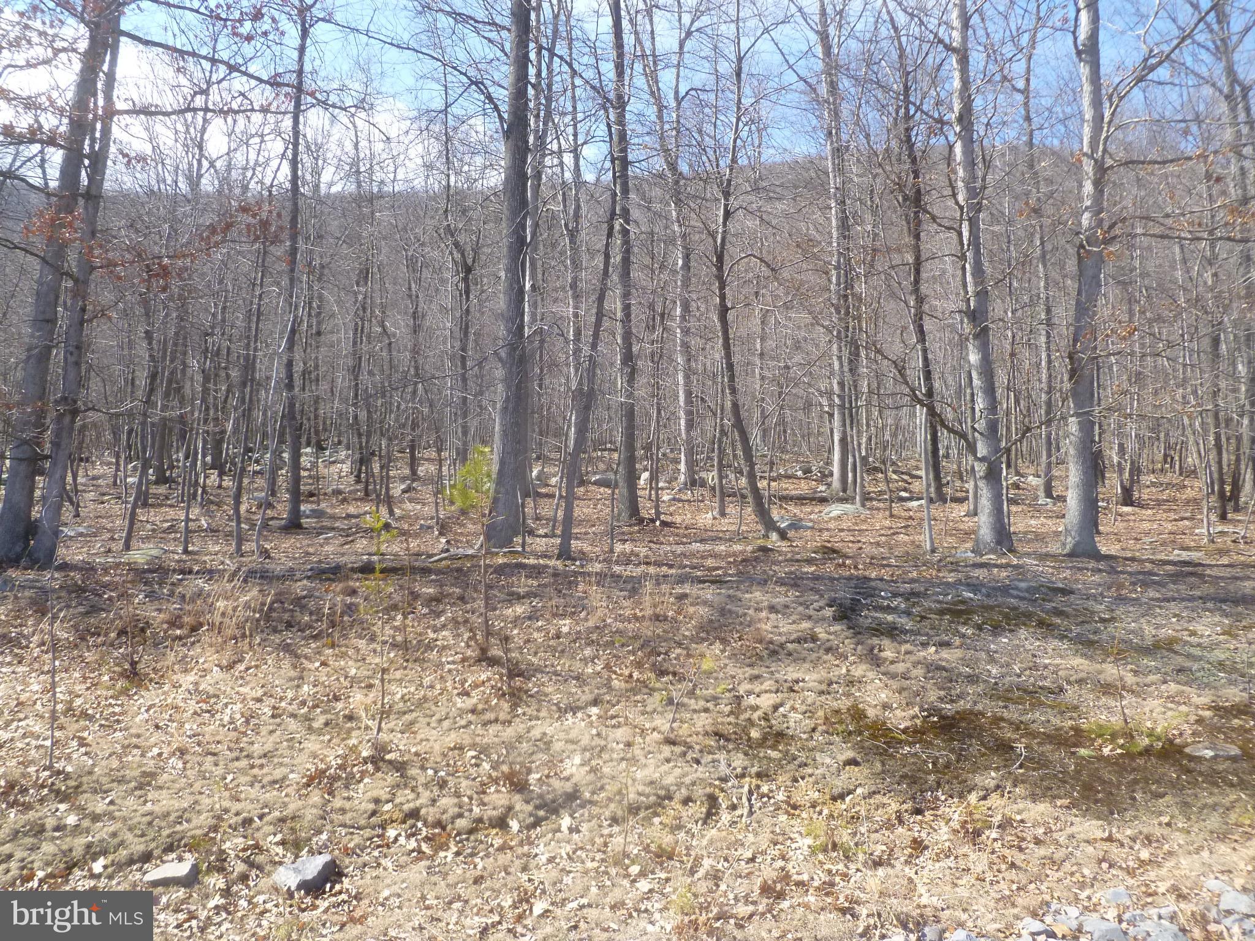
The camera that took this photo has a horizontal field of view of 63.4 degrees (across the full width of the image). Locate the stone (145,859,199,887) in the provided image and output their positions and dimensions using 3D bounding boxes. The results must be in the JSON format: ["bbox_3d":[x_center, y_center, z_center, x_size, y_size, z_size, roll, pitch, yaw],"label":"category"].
[{"bbox_3d":[-2.383,2.104,5.300,0.275,0.100,0.210,3,-5,-24],"label":"stone"}]

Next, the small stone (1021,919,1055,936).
[{"bbox_3d":[1.925,2.140,4.750,0.150,0.060,0.120,-1,-5,22],"label":"small stone"}]

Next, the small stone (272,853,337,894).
[{"bbox_3d":[-1.668,2.084,5.250,0.330,0.155,0.250,2,-5,-18],"label":"small stone"}]

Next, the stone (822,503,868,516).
[{"bbox_3d":[4.074,0.734,19.000,0.850,0.210,0.620,0,-5,12],"label":"stone"}]

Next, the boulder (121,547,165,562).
[{"bbox_3d":[-6.005,1.047,12.600,0.530,0.155,0.400,3,-5,-25],"label":"boulder"}]

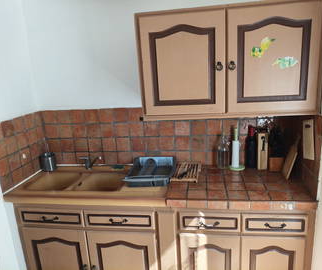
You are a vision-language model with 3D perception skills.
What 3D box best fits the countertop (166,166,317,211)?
[{"bbox_3d":[0.516,0.348,1.928,0.883,0.056,0.605,-1,14,10],"label":"countertop"}]

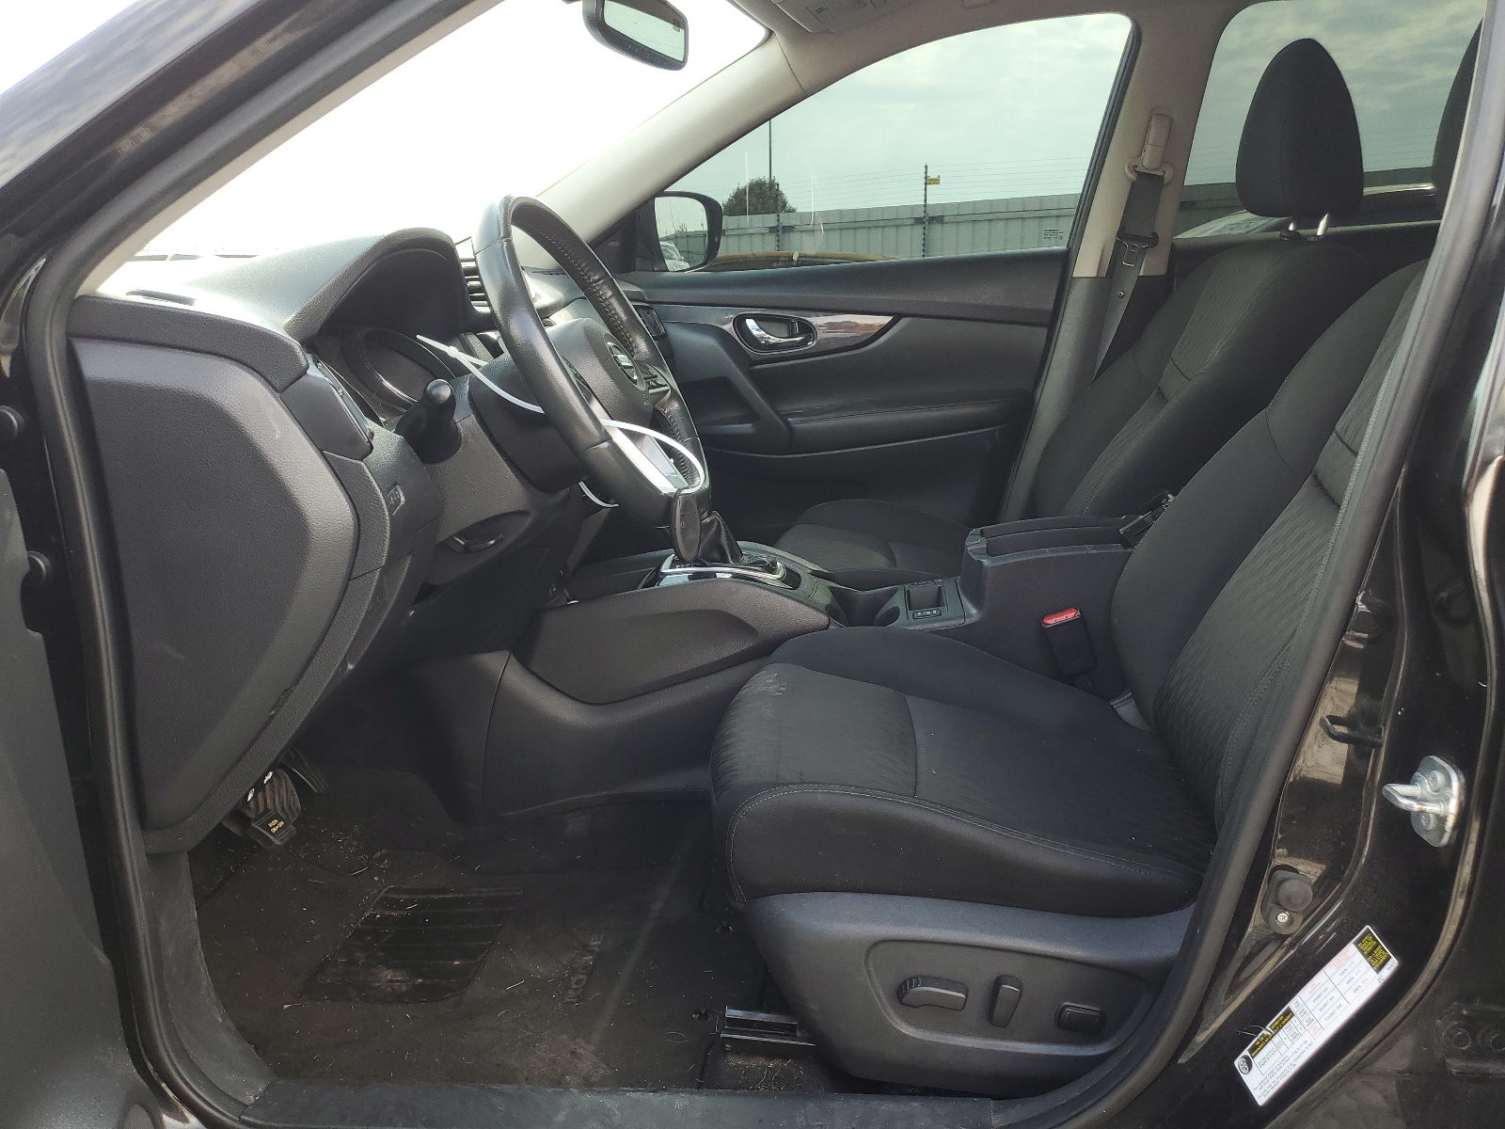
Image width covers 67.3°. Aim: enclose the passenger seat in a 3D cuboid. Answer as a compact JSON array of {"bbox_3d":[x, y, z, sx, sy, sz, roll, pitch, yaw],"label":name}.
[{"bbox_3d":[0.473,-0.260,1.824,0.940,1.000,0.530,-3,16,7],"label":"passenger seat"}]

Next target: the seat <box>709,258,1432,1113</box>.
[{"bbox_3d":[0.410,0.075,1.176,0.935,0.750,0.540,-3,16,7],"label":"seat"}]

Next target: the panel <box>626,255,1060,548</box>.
[{"bbox_3d":[0.148,-0.301,2.203,0.920,0.580,0.120,-3,16,7],"label":"panel"}]

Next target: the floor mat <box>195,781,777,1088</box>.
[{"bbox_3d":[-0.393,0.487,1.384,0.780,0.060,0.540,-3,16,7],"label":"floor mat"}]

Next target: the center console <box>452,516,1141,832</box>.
[{"bbox_3d":[0.081,0.155,1.612,1.000,0.430,0.280,-3,16,7],"label":"center console"}]

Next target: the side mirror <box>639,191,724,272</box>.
[{"bbox_3d":[-0.163,-0.698,2.389,0.120,0.168,0.220,4,18,28],"label":"side mirror"}]

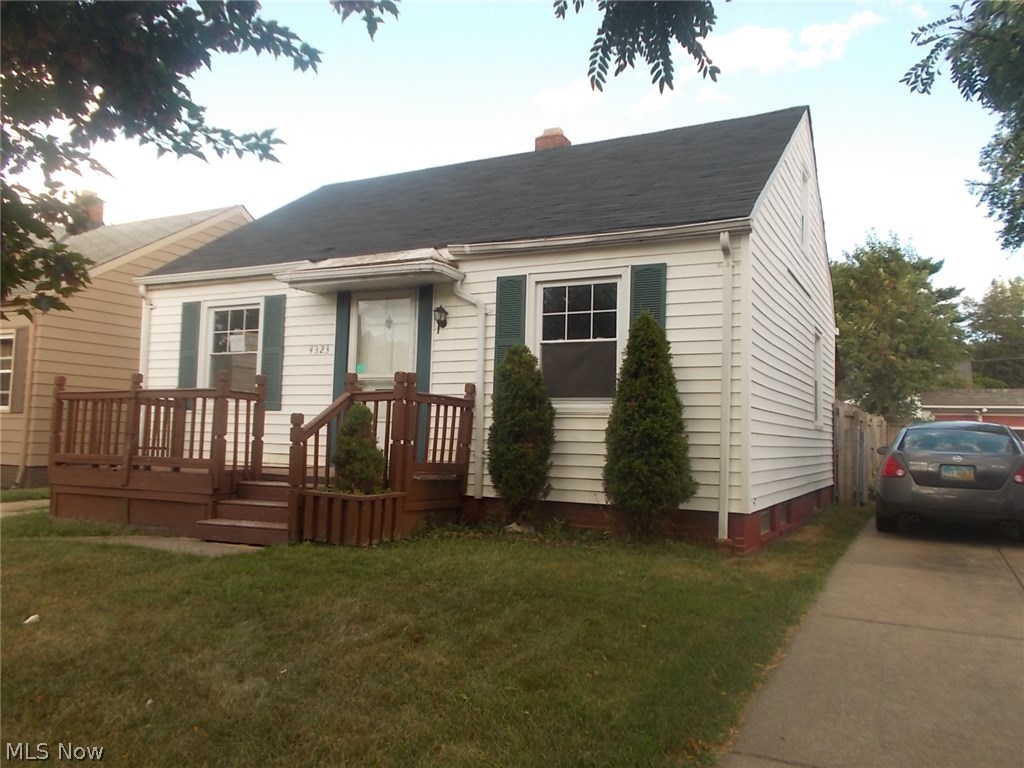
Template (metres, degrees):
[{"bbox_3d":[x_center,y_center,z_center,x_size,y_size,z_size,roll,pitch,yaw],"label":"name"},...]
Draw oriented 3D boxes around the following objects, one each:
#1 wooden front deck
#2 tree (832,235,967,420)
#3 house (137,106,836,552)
[{"bbox_3d":[-2.995,0.751,8.807,4.700,1.670,2.300,0,-4,28],"label":"wooden front deck"},{"bbox_3d":[10.441,-0.662,21.444,4.700,7.014,4.700,0,-4,28],"label":"tree"},{"bbox_3d":[0.078,-1.093,12.747,9.140,5.980,7.850,0,-4,28],"label":"house"}]

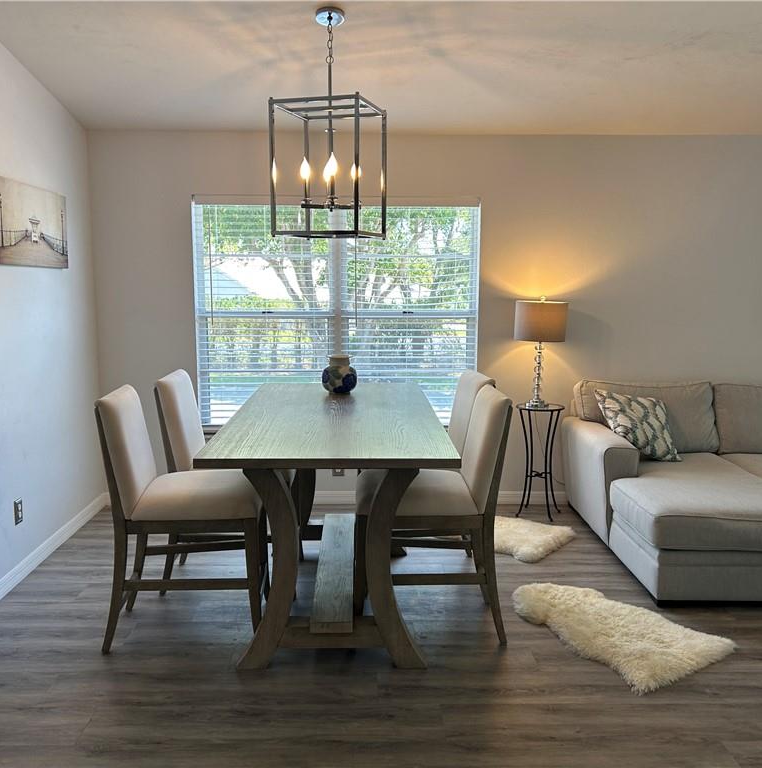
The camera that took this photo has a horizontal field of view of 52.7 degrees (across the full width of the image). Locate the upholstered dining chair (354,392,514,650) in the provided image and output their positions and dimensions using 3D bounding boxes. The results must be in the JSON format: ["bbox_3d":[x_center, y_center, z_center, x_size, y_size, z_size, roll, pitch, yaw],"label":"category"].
[{"bbox_3d":[0.202,0.546,3.345,0.650,1.045,0.480,0,8,-2],"label":"upholstered dining chair"}]

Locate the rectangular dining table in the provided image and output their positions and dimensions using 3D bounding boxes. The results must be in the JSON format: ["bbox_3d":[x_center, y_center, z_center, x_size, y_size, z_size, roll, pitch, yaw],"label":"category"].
[{"bbox_3d":[-0.211,0.578,3.600,0.905,0.912,1.910,0,8,-2],"label":"rectangular dining table"}]

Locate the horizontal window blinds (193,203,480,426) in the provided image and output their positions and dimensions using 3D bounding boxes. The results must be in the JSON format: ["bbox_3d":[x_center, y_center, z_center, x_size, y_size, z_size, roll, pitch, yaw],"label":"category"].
[{"bbox_3d":[-0.286,-0.453,5.068,1.860,1.450,0.100,0,8,-2],"label":"horizontal window blinds"}]

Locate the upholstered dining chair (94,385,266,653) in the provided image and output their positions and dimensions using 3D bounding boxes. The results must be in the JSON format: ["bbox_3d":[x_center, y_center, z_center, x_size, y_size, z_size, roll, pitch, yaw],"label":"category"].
[{"bbox_3d":[-0.806,0.552,3.288,0.650,1.045,0.480,0,8,-2],"label":"upholstered dining chair"}]

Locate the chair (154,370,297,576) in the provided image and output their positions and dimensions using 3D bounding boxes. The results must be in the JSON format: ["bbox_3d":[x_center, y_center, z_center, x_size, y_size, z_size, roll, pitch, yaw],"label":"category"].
[{"bbox_3d":[-0.744,0.476,3.856,0.650,1.045,0.480,0,8,-2],"label":"chair"}]

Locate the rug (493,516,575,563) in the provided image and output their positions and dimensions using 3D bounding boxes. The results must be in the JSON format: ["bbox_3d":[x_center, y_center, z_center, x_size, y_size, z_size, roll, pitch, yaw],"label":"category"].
[{"bbox_3d":[0.635,0.882,4.564,0.900,0.056,0.650,4,9,30],"label":"rug"}]

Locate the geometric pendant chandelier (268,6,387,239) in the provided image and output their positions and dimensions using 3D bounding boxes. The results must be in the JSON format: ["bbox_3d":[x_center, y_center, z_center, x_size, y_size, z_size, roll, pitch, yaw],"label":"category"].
[{"bbox_3d":[-0.230,-1.176,3.520,0.400,1.000,0.400,2,8,17],"label":"geometric pendant chandelier"}]

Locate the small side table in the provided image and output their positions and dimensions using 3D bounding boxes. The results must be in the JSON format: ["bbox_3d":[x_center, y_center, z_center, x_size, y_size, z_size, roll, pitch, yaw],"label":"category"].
[{"bbox_3d":[1.025,0.501,4.974,0.310,0.705,0.310,0,8,-2],"label":"small side table"}]

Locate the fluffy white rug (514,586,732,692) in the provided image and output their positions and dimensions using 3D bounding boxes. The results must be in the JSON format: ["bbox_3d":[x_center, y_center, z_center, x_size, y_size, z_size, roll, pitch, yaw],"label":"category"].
[{"bbox_3d":[0.929,1.048,3.328,0.630,0.056,0.930,-6,9,-36],"label":"fluffy white rug"}]

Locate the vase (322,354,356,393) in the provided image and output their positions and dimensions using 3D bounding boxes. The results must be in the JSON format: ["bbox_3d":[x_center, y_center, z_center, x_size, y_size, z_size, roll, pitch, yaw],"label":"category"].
[{"bbox_3d":[-0.223,-0.058,4.144,0.185,0.205,0.185,0,8,-2],"label":"vase"}]

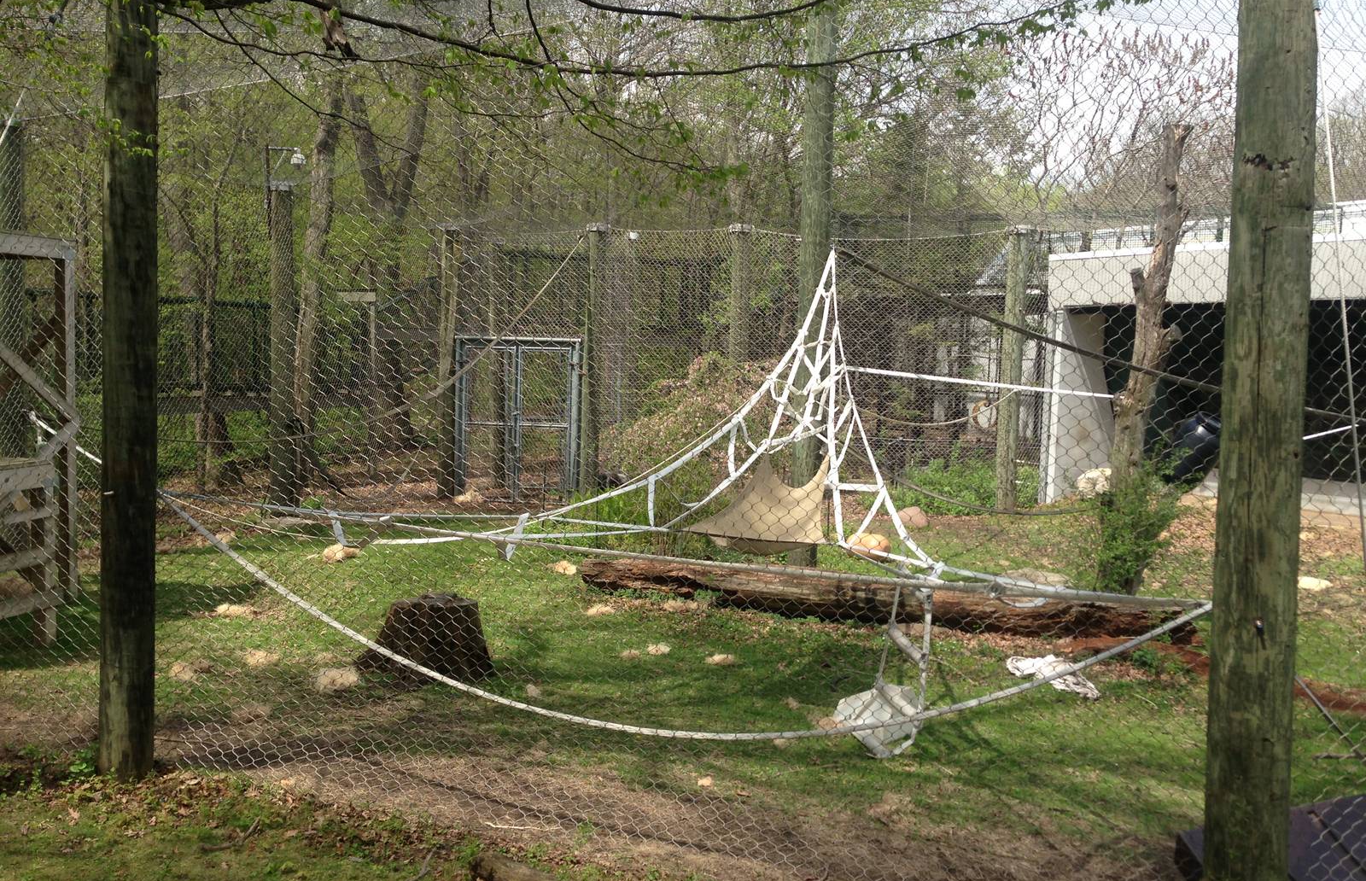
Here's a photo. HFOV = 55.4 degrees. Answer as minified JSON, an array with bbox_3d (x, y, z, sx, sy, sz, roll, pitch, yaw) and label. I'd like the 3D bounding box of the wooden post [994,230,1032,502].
[{"bbox_3d":[4.330,-0.961,17.248,0.240,3.740,0.240,2,4,14],"label":"wooden post"}]

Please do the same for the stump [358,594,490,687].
[{"bbox_3d":[-1.554,1.201,8.037,0.790,0.460,0.700,1,4,-11],"label":"stump"}]

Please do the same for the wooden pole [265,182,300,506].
[{"bbox_3d":[-4.505,-1.067,14.600,0.290,3.641,0.290,0,3,-17],"label":"wooden pole"}]

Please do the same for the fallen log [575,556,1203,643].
[{"bbox_3d":[1.500,1.161,10.319,4.790,0.340,0.400,3,4,19],"label":"fallen log"}]

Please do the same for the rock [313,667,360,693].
[{"bbox_3d":[-2.021,1.390,7.666,0.260,0.110,0.210,0,4,-15],"label":"rock"}]

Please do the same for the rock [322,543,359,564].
[{"bbox_3d":[-3.110,1.031,11.900,0.350,0.150,0.270,0,4,-15],"label":"rock"}]

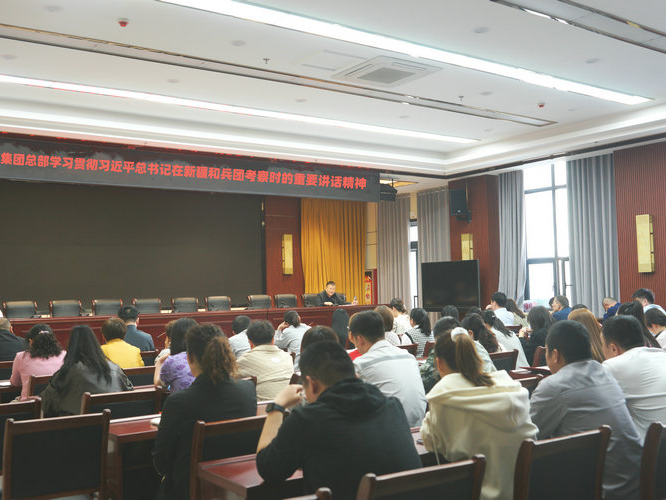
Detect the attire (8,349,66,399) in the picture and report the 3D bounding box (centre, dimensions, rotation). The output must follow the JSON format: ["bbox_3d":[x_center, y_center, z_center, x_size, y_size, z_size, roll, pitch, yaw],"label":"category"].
[{"bbox_3d":[-2.103,0.998,5.206,0.460,0.600,0.450,1,-3,-36],"label":"attire"}]

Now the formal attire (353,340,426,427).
[{"bbox_3d":[0.324,0.889,4.322,0.520,0.720,0.520,1,-3,-35],"label":"formal attire"}]

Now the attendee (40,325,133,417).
[{"bbox_3d":[-1.531,1.128,4.515,0.540,1.310,0.800,1,-3,-35],"label":"attendee"}]

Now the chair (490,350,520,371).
[{"bbox_3d":[1.265,1.332,6.276,0.460,0.940,0.540,1,-3,-34],"label":"chair"}]

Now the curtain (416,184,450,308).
[{"bbox_3d":[1.954,0.481,14.240,0.200,3.385,0.957,1,-3,-34],"label":"curtain"}]

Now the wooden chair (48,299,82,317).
[{"bbox_3d":[-3.524,1.168,9.797,0.530,1.000,0.600,1,-3,-36],"label":"wooden chair"}]

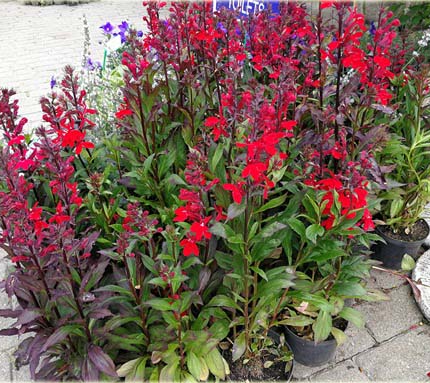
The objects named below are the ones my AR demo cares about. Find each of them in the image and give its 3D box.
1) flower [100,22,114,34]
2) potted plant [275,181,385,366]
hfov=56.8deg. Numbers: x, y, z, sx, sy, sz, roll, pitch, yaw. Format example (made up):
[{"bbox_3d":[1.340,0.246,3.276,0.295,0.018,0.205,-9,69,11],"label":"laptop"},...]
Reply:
[{"bbox_3d":[-0.454,-0.688,1.680,0.057,0.043,0.045,2,35,4],"label":"flower"},{"bbox_3d":[0.303,0.252,1.111,0.257,0.572,0.257,0,34,0],"label":"potted plant"}]

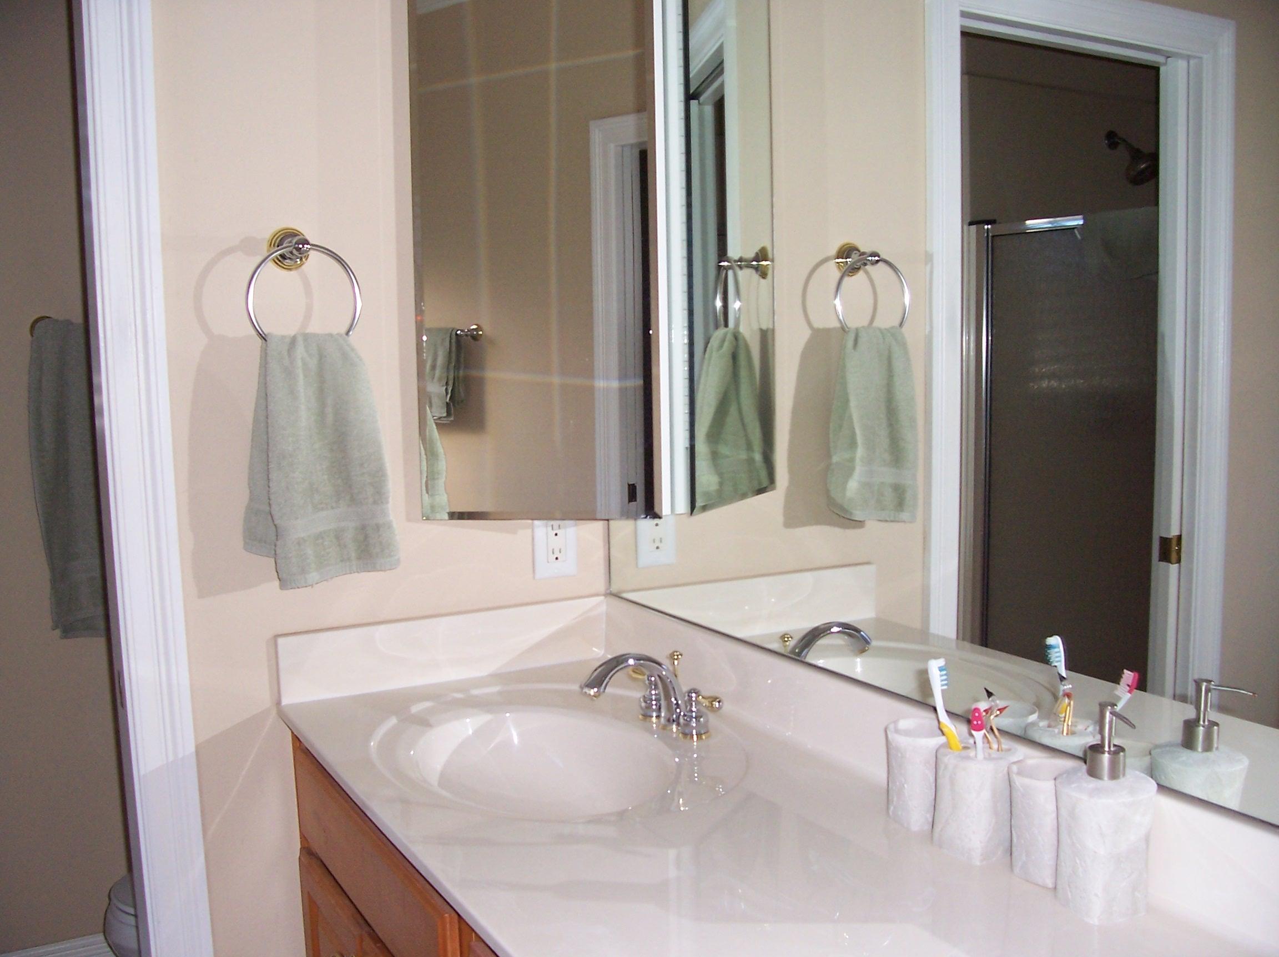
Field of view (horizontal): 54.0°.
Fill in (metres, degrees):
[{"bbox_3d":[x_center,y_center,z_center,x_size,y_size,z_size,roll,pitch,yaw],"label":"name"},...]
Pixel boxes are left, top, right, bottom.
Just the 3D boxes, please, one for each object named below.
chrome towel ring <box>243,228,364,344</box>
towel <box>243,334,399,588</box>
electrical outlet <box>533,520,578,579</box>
[{"bbox_3d":[-0.480,-0.261,1.778,0.166,0.192,0.088,-5,8,-29],"label":"chrome towel ring"},{"bbox_3d":[-0.458,-0.027,1.779,0.196,0.359,0.122,-5,8,-29],"label":"towel"},{"bbox_3d":[-0.134,0.105,2.058,0.077,0.122,0.008,-5,8,-29],"label":"electrical outlet"}]

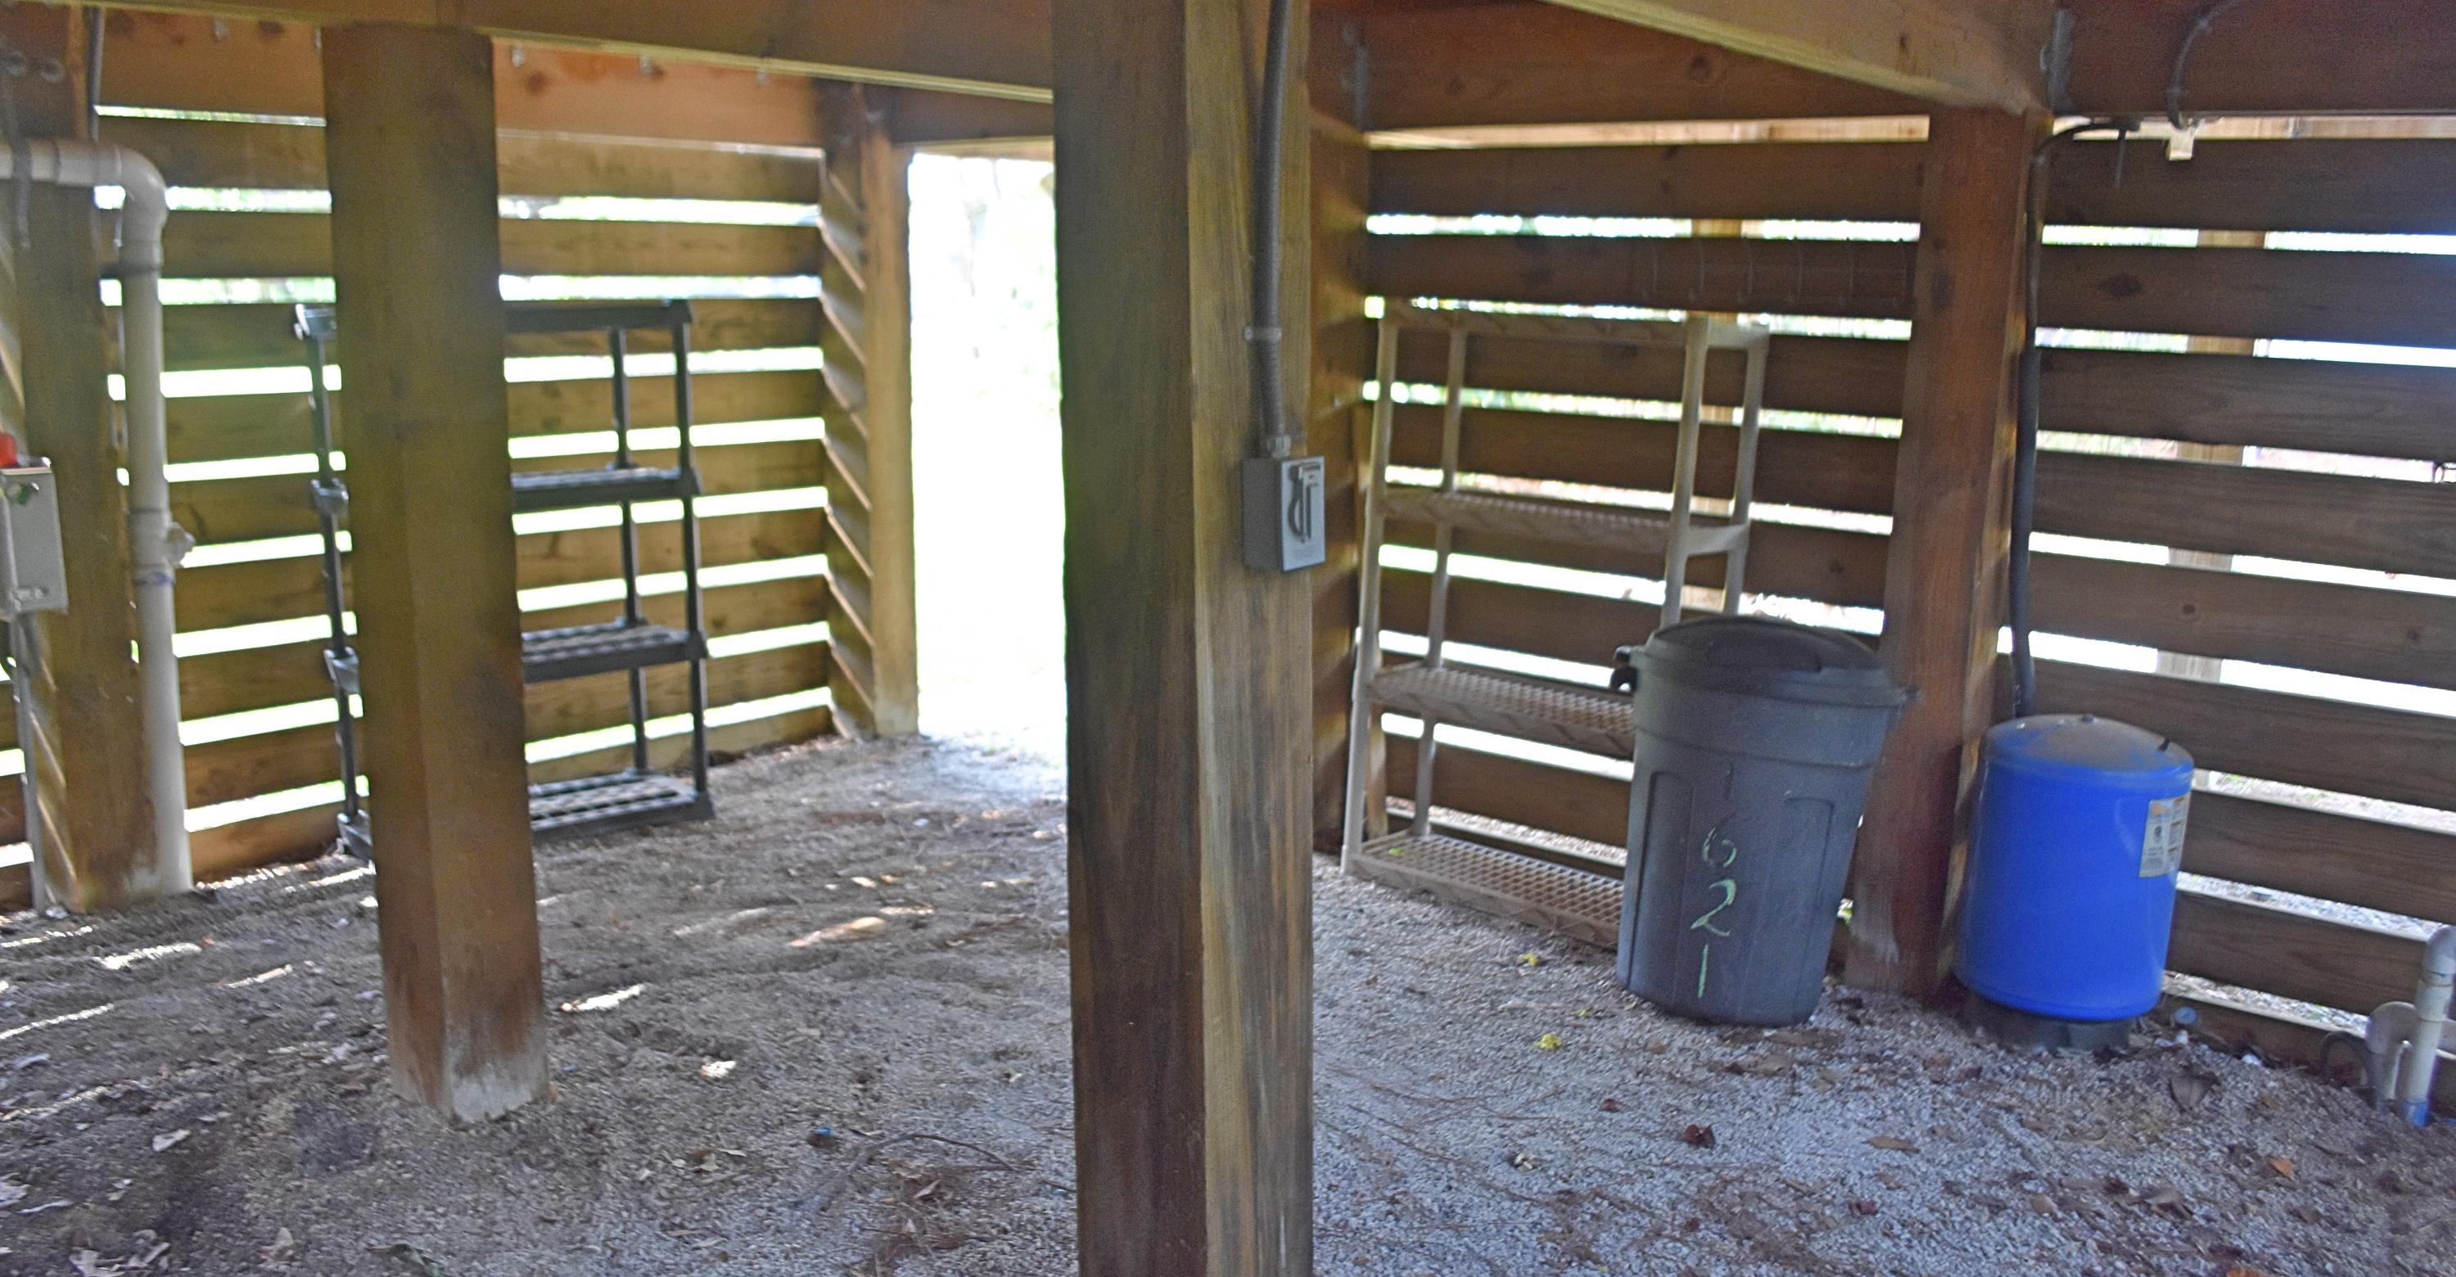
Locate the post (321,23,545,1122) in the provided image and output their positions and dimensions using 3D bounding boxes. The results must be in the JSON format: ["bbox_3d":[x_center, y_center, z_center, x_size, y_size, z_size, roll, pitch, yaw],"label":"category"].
[{"bbox_3d":[-1.305,-0.074,3.050,0.188,1.778,0.188,10,14,37],"label":"post"}]

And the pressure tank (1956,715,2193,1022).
[{"bbox_3d":[1.756,0.450,3.828,0.399,0.597,0.399,10,15,37],"label":"pressure tank"}]

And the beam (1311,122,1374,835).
[{"bbox_3d":[0.232,-0.414,5.023,0.188,1.993,0.188,10,15,37],"label":"beam"}]

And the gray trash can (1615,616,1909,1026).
[{"bbox_3d":[1.137,0.383,4.030,0.576,0.786,0.557,5,11,-1],"label":"gray trash can"}]

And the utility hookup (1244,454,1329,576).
[{"bbox_3d":[0.059,-0.130,1.902,0.053,0.113,0.077,8,15,37],"label":"utility hookup"}]

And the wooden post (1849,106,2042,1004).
[{"bbox_3d":[1.578,-0.165,4.044,0.188,1.936,0.188,10,15,37],"label":"wooden post"}]

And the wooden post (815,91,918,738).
[{"bbox_3d":[-1.167,-0.718,5.998,0.188,2.058,0.188,10,15,37],"label":"wooden post"}]

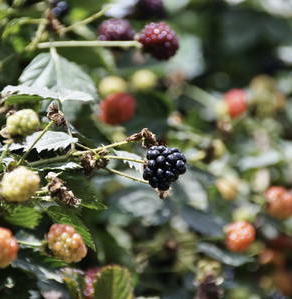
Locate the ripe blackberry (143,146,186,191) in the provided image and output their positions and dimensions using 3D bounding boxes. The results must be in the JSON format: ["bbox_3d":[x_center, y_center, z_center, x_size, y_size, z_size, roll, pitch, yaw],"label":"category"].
[{"bbox_3d":[0.009,0.009,1.780,0.020,0.021,0.020,0,10,0],"label":"ripe blackberry"}]

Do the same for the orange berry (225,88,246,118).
[{"bbox_3d":[0.045,-0.023,1.860,0.011,0.014,0.012,0,6,0],"label":"orange berry"}]

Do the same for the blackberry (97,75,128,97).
[{"bbox_3d":[-0.018,-0.032,1.970,0.015,0.015,0.015,0,10,0],"label":"blackberry"}]

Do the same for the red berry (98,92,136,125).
[{"bbox_3d":[-0.015,-0.021,1.930,0.018,0.017,0.018,0,6,0],"label":"red berry"}]

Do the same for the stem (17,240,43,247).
[{"bbox_3d":[-0.054,0.044,1.760,0.013,0.002,0.002,7,0,0],"label":"stem"}]

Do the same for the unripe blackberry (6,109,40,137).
[{"bbox_3d":[-0.054,-0.012,1.640,0.014,0.013,0.013,-27,0,9],"label":"unripe blackberry"}]

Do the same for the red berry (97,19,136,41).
[{"bbox_3d":[-0.015,-0.058,1.850,0.019,0.016,0.018,0,6,0],"label":"red berry"}]

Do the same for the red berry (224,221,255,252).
[{"bbox_3d":[0.050,0.046,2.000,0.016,0.016,0.016,0,10,0],"label":"red berry"}]

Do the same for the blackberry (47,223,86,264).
[{"bbox_3d":[-0.038,0.045,1.800,0.019,0.018,0.018,0,10,0],"label":"blackberry"}]

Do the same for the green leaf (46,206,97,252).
[{"bbox_3d":[-0.037,0.038,1.820,0.032,0.005,0.018,38,33,16],"label":"green leaf"}]

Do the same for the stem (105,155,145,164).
[{"bbox_3d":[-0.009,0.005,1.650,0.018,0.001,0.001,7,0,0],"label":"stem"}]

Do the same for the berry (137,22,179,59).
[{"bbox_3d":[0.006,-0.052,1.800,0.019,0.018,0.019,0,6,0],"label":"berry"}]

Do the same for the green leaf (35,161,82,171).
[{"bbox_3d":[-0.041,0.008,1.760,0.022,0.006,0.017,0,6,0],"label":"green leaf"}]

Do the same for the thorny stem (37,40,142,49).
[{"bbox_3d":[-0.025,-0.046,1.660,0.046,0.003,0.003,-1,0,0],"label":"thorny stem"}]

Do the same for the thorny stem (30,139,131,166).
[{"bbox_3d":[-0.029,0.001,1.650,0.046,0.002,0.002,-14,0,0],"label":"thorny stem"}]

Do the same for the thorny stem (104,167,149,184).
[{"bbox_3d":[-0.009,0.012,1.750,0.021,0.002,0.002,22,0,0],"label":"thorny stem"}]

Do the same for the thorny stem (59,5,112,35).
[{"bbox_3d":[-0.027,-0.058,1.670,0.026,0.002,0.002,-29,0,0],"label":"thorny stem"}]

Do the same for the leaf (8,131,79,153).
[{"bbox_3d":[-0.049,-0.004,1.800,0.033,0.005,0.019,-4,29,2],"label":"leaf"}]

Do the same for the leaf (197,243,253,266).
[{"bbox_3d":[0.047,0.062,2.200,0.034,0.013,0.020,0,6,0],"label":"leaf"}]

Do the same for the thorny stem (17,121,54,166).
[{"bbox_3d":[-0.052,-0.003,1.770,0.003,0.028,0.003,38,0,0],"label":"thorny stem"}]

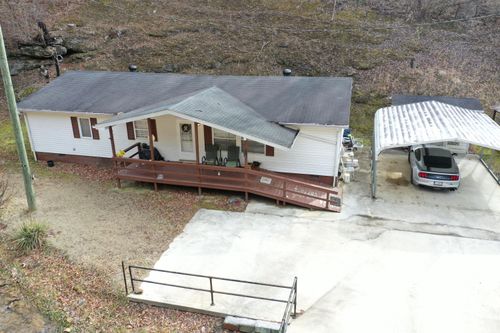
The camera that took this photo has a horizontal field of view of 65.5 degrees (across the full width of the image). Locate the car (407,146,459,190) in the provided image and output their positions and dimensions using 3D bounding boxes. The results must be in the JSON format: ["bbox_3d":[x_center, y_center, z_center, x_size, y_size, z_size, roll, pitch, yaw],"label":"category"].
[{"bbox_3d":[8.969,-0.153,19.027,1.930,1.380,4.780,6,22,17],"label":"car"}]

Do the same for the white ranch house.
[{"bbox_3d":[-3.315,-2.779,21.903,17.230,4.470,10.730,4,22,13],"label":"white ranch house"}]

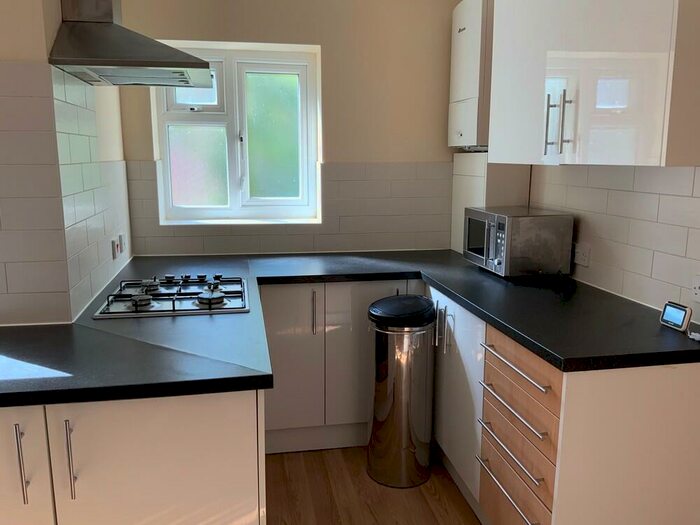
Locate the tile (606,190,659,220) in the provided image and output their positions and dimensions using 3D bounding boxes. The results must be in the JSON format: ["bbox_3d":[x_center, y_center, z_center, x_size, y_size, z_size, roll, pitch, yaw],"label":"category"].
[{"bbox_3d":[1.093,-0.220,2.269,0.010,0.100,0.300,-2,11,-11],"label":"tile"}]

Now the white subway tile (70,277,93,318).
[{"bbox_3d":[-0.939,0.118,2.045,0.010,0.100,0.300,-2,11,-12],"label":"white subway tile"}]

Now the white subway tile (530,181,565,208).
[{"bbox_3d":[0.961,-0.323,2.811,0.010,0.100,0.301,-2,11,-11],"label":"white subway tile"}]

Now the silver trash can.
[{"bbox_3d":[0.232,0.575,2.656,0.300,0.800,0.300,0,10,0],"label":"silver trash can"}]

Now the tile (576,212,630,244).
[{"bbox_3d":[1.063,-0.146,2.433,0.010,0.100,0.300,-2,11,-11],"label":"tile"}]

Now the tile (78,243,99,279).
[{"bbox_3d":[-0.971,-0.008,2.174,0.010,0.100,0.310,-2,11,-12],"label":"tile"}]

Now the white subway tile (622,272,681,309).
[{"bbox_3d":[1.108,0.107,2.152,0.009,0.100,0.300,-2,11,-10],"label":"white subway tile"}]

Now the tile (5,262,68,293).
[{"bbox_3d":[-0.994,0.047,1.873,0.181,0.100,0.010,-2,10,-9],"label":"tile"}]

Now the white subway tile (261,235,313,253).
[{"bbox_3d":[-0.353,-0.104,3.275,0.303,0.100,0.010,-2,10,-9],"label":"white subway tile"}]

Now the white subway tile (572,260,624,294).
[{"bbox_3d":[1.062,0.053,2.470,0.010,0.100,0.300,-2,11,-11],"label":"white subway tile"}]

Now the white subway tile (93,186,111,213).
[{"bbox_3d":[-1.036,-0.262,2.443,0.009,0.100,0.300,-2,11,-11],"label":"white subway tile"}]

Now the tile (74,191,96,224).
[{"bbox_3d":[-0.975,-0.209,2.152,0.009,0.100,0.300,-2,11,-11],"label":"tile"}]

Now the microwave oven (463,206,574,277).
[{"bbox_3d":[0.770,-0.106,2.779,0.326,0.273,0.469,-2,11,-11],"label":"microwave oven"}]

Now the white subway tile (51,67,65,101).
[{"bbox_3d":[-0.926,-0.567,1.855,0.010,0.100,0.141,-2,11,-11],"label":"white subway tile"}]

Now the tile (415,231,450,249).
[{"bbox_3d":[0.486,-0.127,3.415,0.205,0.100,0.010,-2,10,-9],"label":"tile"}]

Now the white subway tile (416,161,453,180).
[{"bbox_3d":[0.485,-0.524,3.342,0.208,0.100,0.010,-2,10,-9],"label":"white subway tile"}]

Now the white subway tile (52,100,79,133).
[{"bbox_3d":[-0.937,-0.477,1.935,0.010,0.100,0.297,-2,11,-12],"label":"white subway tile"}]

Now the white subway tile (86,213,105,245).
[{"bbox_3d":[-1.006,-0.136,2.316,0.009,0.100,0.300,-2,11,-11],"label":"white subway tile"}]

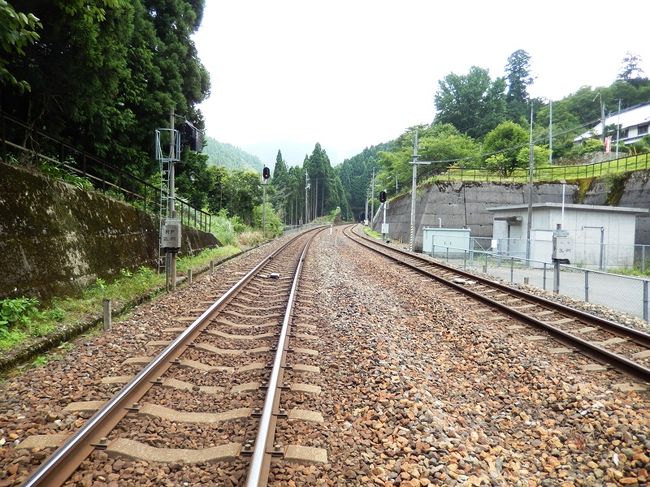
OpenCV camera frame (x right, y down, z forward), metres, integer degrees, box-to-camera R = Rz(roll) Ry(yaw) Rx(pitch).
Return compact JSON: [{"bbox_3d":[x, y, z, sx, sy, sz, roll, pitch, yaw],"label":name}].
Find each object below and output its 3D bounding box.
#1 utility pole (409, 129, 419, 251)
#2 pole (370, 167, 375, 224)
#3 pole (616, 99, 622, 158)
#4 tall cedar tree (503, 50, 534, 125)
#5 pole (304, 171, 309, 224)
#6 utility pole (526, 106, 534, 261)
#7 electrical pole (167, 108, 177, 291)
[{"bbox_3d":[5.569,-3.329,29.298,0.280,7.610,0.280,0,3,0],"label":"utility pole"},{"bbox_3d":[5.989,-5.626,58.801,0.280,7.490,0.280,0,3,0],"label":"pole"},{"bbox_3d":[30.593,-11.930,48.834,0.200,6.220,0.200,0,3,0],"label":"pole"},{"bbox_3d":[34.880,-27.362,84.594,5.200,15.260,5.200,0,3,0],"label":"tall cedar tree"},{"bbox_3d":[-2.823,-6.889,72.782,0.270,8.190,0.270,0,3,0],"label":"pole"},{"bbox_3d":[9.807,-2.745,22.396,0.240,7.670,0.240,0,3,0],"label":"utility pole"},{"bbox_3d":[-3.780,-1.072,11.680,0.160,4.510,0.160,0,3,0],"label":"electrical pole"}]

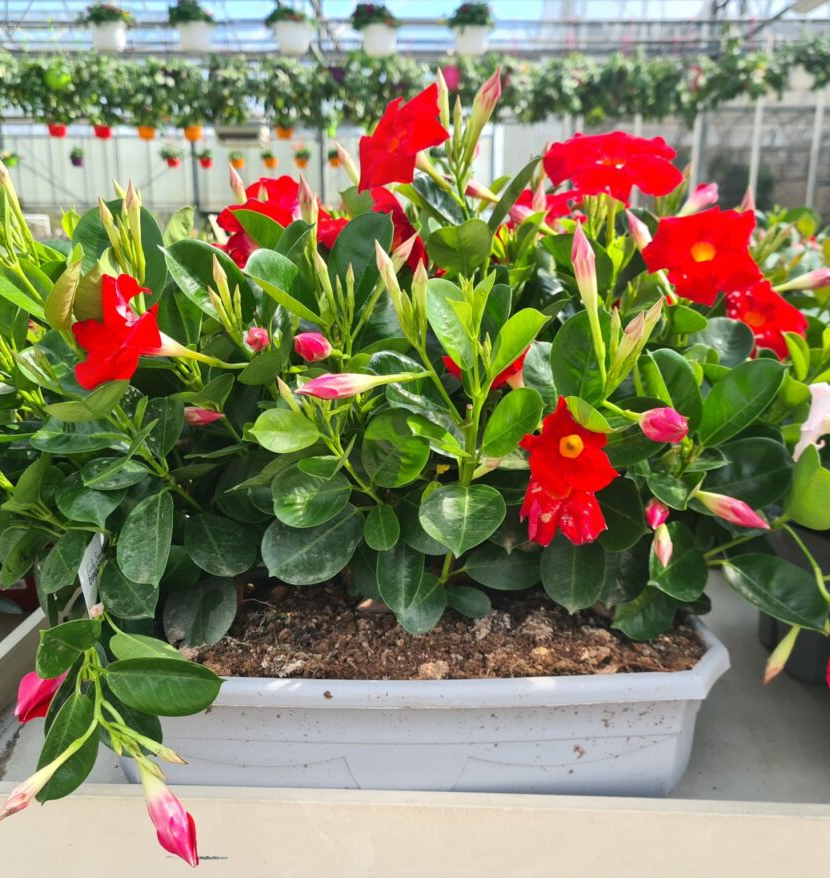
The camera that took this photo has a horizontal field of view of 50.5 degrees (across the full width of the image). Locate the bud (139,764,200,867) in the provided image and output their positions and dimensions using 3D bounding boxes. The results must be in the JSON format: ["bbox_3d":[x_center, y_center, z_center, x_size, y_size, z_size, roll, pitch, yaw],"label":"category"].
[{"bbox_3d":[-0.148,0.228,0.530,0.023,0.067,0.023,-27,-4,0],"label":"bud"}]

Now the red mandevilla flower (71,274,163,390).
[{"bbox_3d":[-0.197,-0.071,0.585,0.038,0.075,0.066,9,3,-43],"label":"red mandevilla flower"}]

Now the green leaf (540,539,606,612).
[{"bbox_3d":[0.126,0.105,0.700,0.052,0.066,0.015,0,-18,0],"label":"green leaf"}]

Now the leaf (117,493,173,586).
[{"bbox_3d":[-0.185,0.069,0.600,0.038,0.065,0.013,5,-22,8],"label":"leaf"}]

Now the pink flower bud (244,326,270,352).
[{"bbox_3d":[-0.125,-0.079,0.700,0.021,0.021,0.035,0,-6,-6],"label":"pink flower bud"}]

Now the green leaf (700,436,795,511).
[{"bbox_3d":[0.287,0.030,0.755,0.082,0.068,0.018,-1,-20,-7],"label":"green leaf"}]

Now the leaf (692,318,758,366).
[{"bbox_3d":[0.241,-0.076,0.690,0.054,0.044,0.018,-3,-31,15],"label":"leaf"}]

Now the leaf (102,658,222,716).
[{"bbox_3d":[-0.161,0.158,0.560,0.077,0.040,0.016,5,-30,3],"label":"leaf"}]

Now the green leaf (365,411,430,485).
[{"bbox_3d":[-0.015,0.008,0.720,0.056,0.072,0.016,32,-12,8],"label":"green leaf"}]

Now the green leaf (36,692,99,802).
[{"bbox_3d":[-0.242,0.213,0.610,0.040,0.080,0.016,18,-6,9],"label":"green leaf"}]

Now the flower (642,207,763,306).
[{"bbox_3d":[0.224,-0.142,0.685,0.090,0.080,0.034,-2,-13,11],"label":"flower"}]

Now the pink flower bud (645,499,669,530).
[{"bbox_3d":[0.168,0.052,0.610,0.017,0.019,0.026,3,31,5],"label":"pink flower bud"}]

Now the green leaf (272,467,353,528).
[{"bbox_3d":[-0.074,0.041,0.625,0.058,0.012,0.046,-8,59,-15],"label":"green leaf"}]

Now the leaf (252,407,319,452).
[{"bbox_3d":[-0.102,-0.007,0.690,0.056,0.014,0.042,-1,56,0],"label":"leaf"}]

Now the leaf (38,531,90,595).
[{"bbox_3d":[-0.308,0.108,0.770,0.046,0.062,0.016,16,-13,19],"label":"leaf"}]

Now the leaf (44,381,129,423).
[{"bbox_3d":[-0.219,-0.024,0.585,0.055,0.020,0.045,-24,30,-29],"label":"leaf"}]

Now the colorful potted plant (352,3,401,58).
[{"bbox_3d":[-0.276,-2.928,6.300,0.340,0.390,0.340,0,13,0],"label":"colorful potted plant"}]

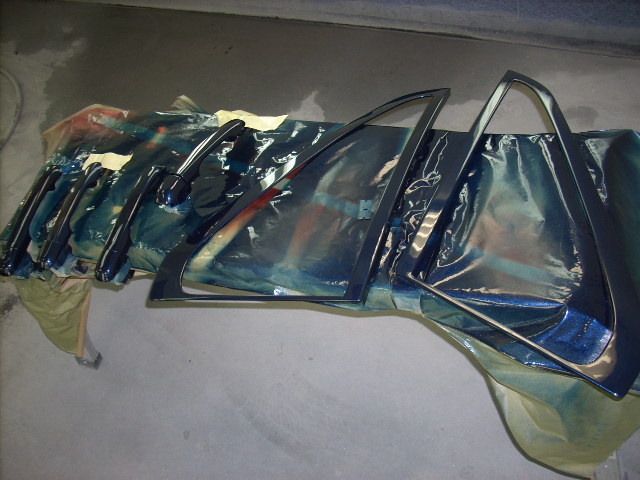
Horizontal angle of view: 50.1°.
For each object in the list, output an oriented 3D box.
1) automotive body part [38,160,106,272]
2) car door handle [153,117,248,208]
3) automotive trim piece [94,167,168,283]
[{"bbox_3d":[-0.414,-0.046,1.158,0.034,0.042,0.225,4,51,8],"label":"automotive body part"},{"bbox_3d":[-0.198,-0.141,1.219,0.040,0.047,0.218,23,56,22],"label":"car door handle"},{"bbox_3d":[-0.304,-0.033,1.138,0.034,0.042,0.241,6,51,10],"label":"automotive trim piece"}]

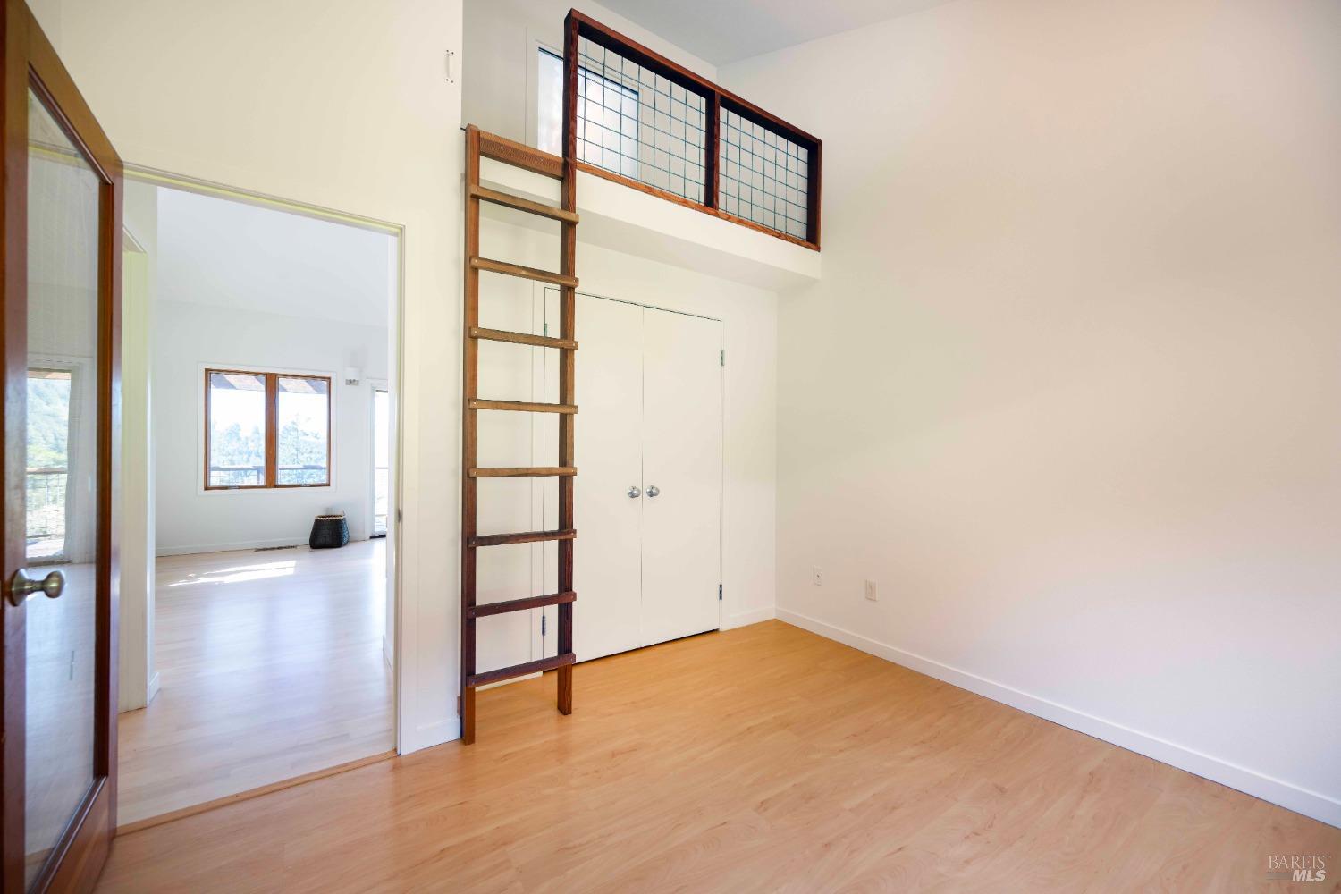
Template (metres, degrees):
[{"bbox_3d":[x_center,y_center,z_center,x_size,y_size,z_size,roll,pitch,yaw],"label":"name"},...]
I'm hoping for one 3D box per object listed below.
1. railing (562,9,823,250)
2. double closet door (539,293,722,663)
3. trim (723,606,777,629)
[{"bbox_3d":[0.248,-1.649,2.950,1.772,0.733,0.090,0,0,-35],"label":"railing"},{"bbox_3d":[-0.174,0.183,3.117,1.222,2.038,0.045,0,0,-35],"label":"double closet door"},{"bbox_3d":[0.561,1.189,3.596,0.494,0.084,0.016,0,0,-35],"label":"trim"}]

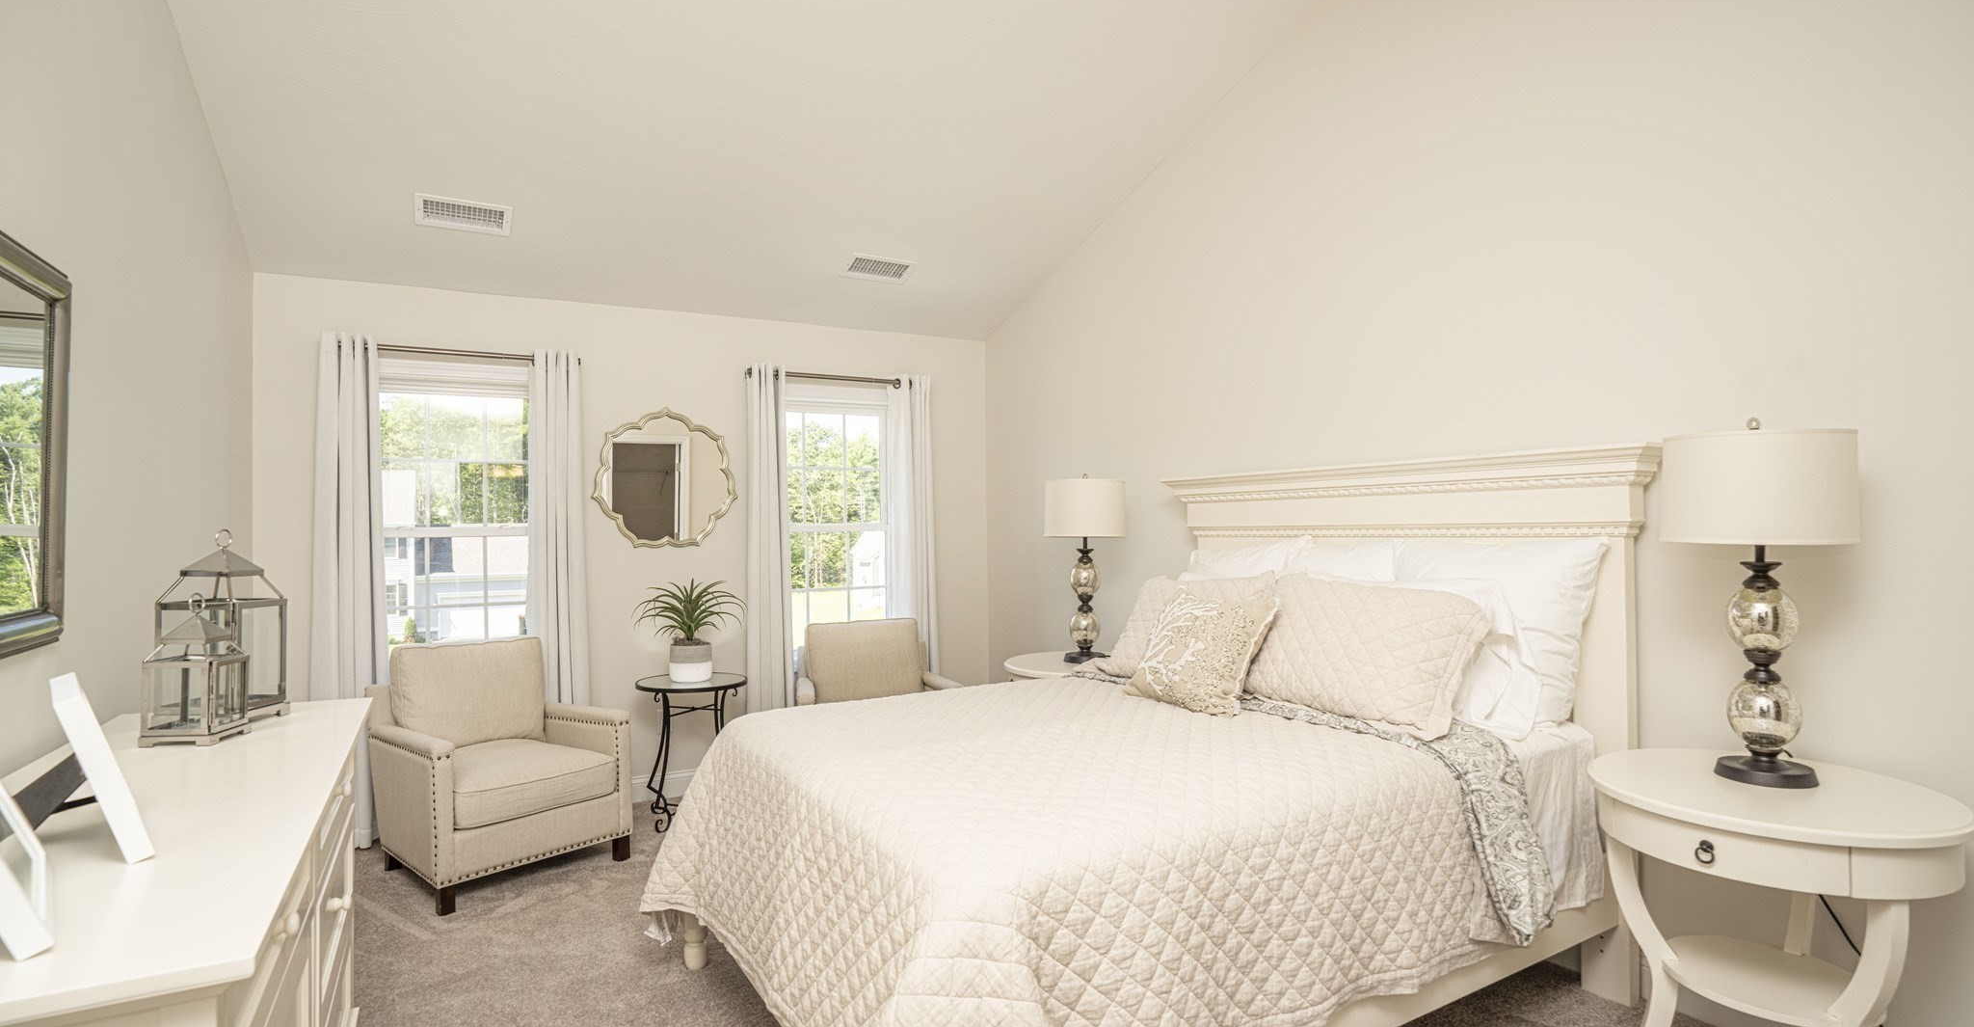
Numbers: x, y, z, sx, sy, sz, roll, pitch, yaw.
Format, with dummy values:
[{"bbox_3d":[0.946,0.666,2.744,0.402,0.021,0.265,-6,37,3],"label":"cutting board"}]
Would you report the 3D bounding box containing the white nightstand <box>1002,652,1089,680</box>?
[{"bbox_3d":[0.445,1.020,3.996,0.610,0.716,0.640,-1,-1,-32],"label":"white nightstand"}]

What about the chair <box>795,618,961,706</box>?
[{"bbox_3d":[-0.570,0.979,4.314,0.710,0.830,0.770,0,-1,-16],"label":"chair"}]

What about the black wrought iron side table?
[{"bbox_3d":[-1.365,1.096,4.068,0.485,0.646,0.485,-1,-1,-32],"label":"black wrought iron side table"}]

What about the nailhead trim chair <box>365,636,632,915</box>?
[{"bbox_3d":[-2.026,0.993,3.639,0.860,0.871,0.720,-2,-1,42],"label":"nailhead trim chair"}]

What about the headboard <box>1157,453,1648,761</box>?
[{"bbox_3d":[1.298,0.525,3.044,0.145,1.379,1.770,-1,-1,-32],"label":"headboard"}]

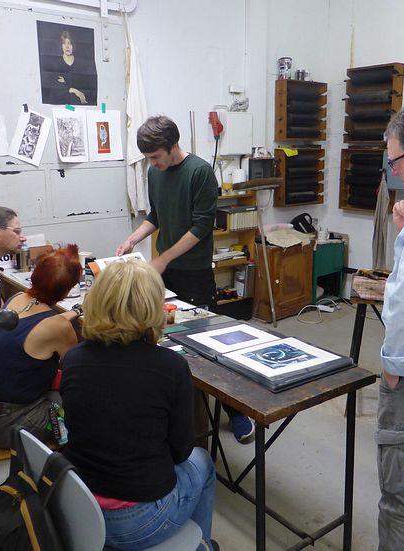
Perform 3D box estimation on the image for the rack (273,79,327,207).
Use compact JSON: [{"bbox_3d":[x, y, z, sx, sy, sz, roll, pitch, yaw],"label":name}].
[{"bbox_3d":[0.960,-1.263,5.149,0.530,1.150,0.150,-10,15,-33],"label":"rack"}]

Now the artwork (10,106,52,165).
[{"bbox_3d":[-1.179,-0.957,3.670,0.206,0.345,0.010,17,-1,-40],"label":"artwork"}]

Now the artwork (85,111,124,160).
[{"bbox_3d":[-0.807,-1.165,4.444,0.300,0.410,0.010,-10,15,-33],"label":"artwork"}]

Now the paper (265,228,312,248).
[{"bbox_3d":[0.826,-0.344,5.011,0.475,0.088,0.250,-11,17,-37],"label":"paper"}]

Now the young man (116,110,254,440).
[{"bbox_3d":[-0.060,-0.010,2.951,0.600,1.710,0.580,-12,17,-39],"label":"young man"}]

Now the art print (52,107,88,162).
[{"bbox_3d":[-1.035,-1.122,4.281,0.285,0.410,0.020,-10,15,-33],"label":"art print"}]

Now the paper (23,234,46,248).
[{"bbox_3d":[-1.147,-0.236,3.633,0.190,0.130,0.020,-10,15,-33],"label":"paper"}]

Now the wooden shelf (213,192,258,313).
[{"bbox_3d":[0.059,-0.118,4.716,0.926,1.208,0.258,-11,17,-37],"label":"wooden shelf"}]

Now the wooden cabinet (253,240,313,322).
[{"bbox_3d":[0.766,0.022,5.163,0.628,0.708,0.330,-11,17,-37],"label":"wooden cabinet"}]

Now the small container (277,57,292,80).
[{"bbox_3d":[0.757,-1.875,4.809,0.126,0.185,0.126,-1,14,0],"label":"small container"}]

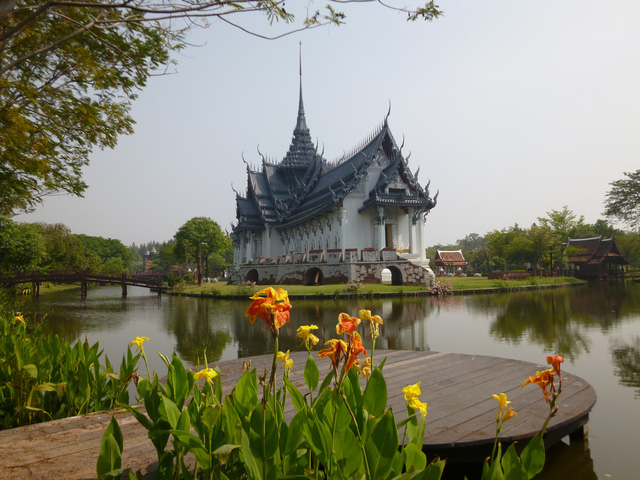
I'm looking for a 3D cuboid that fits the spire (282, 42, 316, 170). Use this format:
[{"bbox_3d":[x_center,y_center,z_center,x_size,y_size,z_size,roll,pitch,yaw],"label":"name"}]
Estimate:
[{"bbox_3d":[-2.500,-16.691,66.065,4.400,15.900,4.400,0,-3,-27],"label":"spire"}]

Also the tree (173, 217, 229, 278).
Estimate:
[{"bbox_3d":[-12.780,1.123,56.525,5.700,7.100,5.700,-1,-3,0],"label":"tree"}]

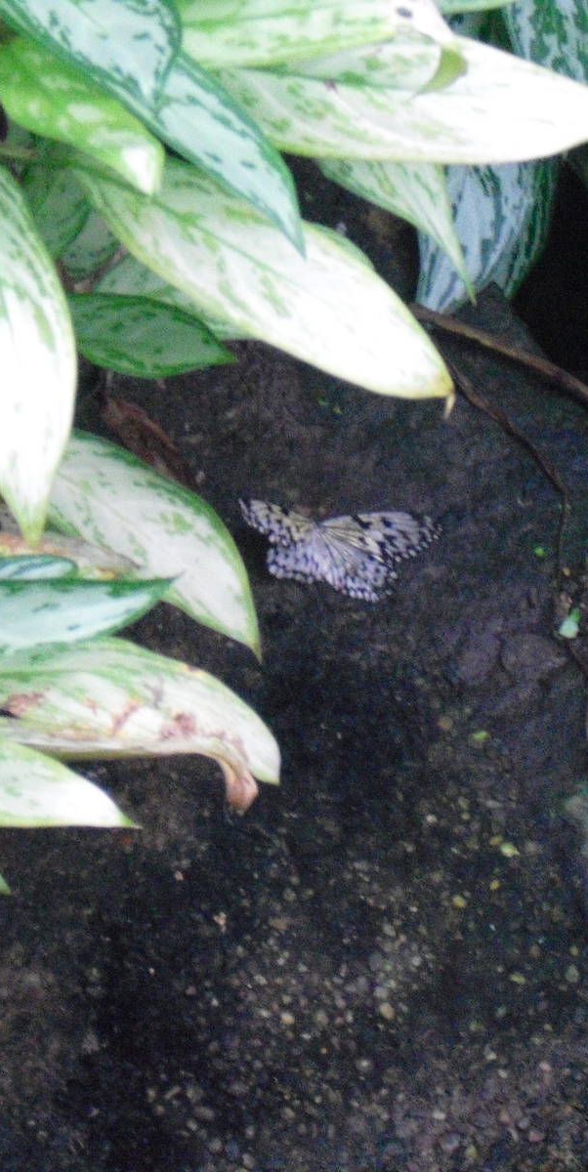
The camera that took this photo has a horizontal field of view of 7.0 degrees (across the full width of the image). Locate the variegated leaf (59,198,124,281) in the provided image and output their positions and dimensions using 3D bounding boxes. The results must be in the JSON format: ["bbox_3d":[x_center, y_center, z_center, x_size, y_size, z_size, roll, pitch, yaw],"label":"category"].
[{"bbox_3d":[-0.115,-0.203,2.720,0.050,0.020,0.066,9,72,-3],"label":"variegated leaf"}]

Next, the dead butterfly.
[{"bbox_3d":[0.025,-0.020,2.640,0.113,0.020,0.072,5,42,6],"label":"dead butterfly"}]

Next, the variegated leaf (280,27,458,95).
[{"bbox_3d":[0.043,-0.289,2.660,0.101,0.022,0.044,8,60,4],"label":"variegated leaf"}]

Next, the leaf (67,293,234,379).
[{"bbox_3d":[-0.083,-0.136,2.630,0.110,0.022,0.050,13,60,-5],"label":"leaf"}]

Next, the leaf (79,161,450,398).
[{"bbox_3d":[-0.015,-0.169,2.620,0.235,0.035,0.078,29,62,13],"label":"leaf"}]

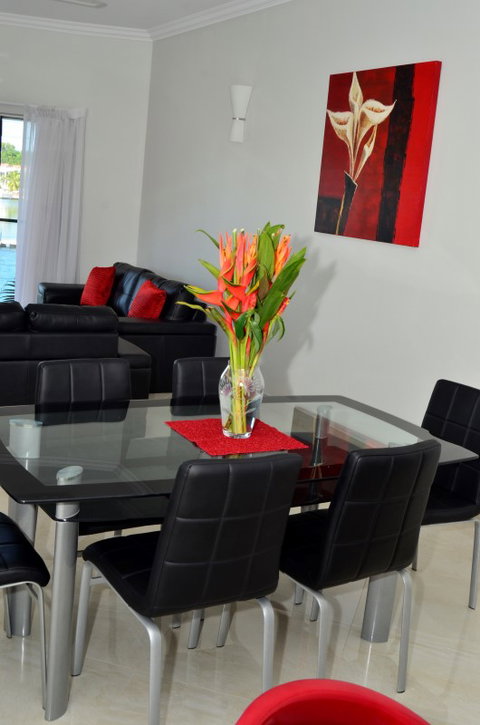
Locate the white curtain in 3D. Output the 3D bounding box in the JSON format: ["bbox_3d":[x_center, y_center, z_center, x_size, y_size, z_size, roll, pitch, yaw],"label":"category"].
[{"bbox_3d":[-1.669,-1.214,6.964,0.600,2.060,0.120,-3,16,-27],"label":"white curtain"}]

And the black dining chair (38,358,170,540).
[{"bbox_3d":[-0.506,0.489,2.883,0.420,0.918,0.520,-3,16,-27],"label":"black dining chair"}]

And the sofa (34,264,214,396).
[{"bbox_3d":[-0.965,-0.318,6.240,0.900,0.780,1.760,-3,16,-27],"label":"sofa"}]

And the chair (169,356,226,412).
[{"bbox_3d":[-0.035,0.465,3.122,0.420,0.918,0.520,-3,16,-27],"label":"chair"}]

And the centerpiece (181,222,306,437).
[{"bbox_3d":[0.016,-0.104,2.589,0.390,0.701,0.320,-3,16,-27],"label":"centerpiece"}]

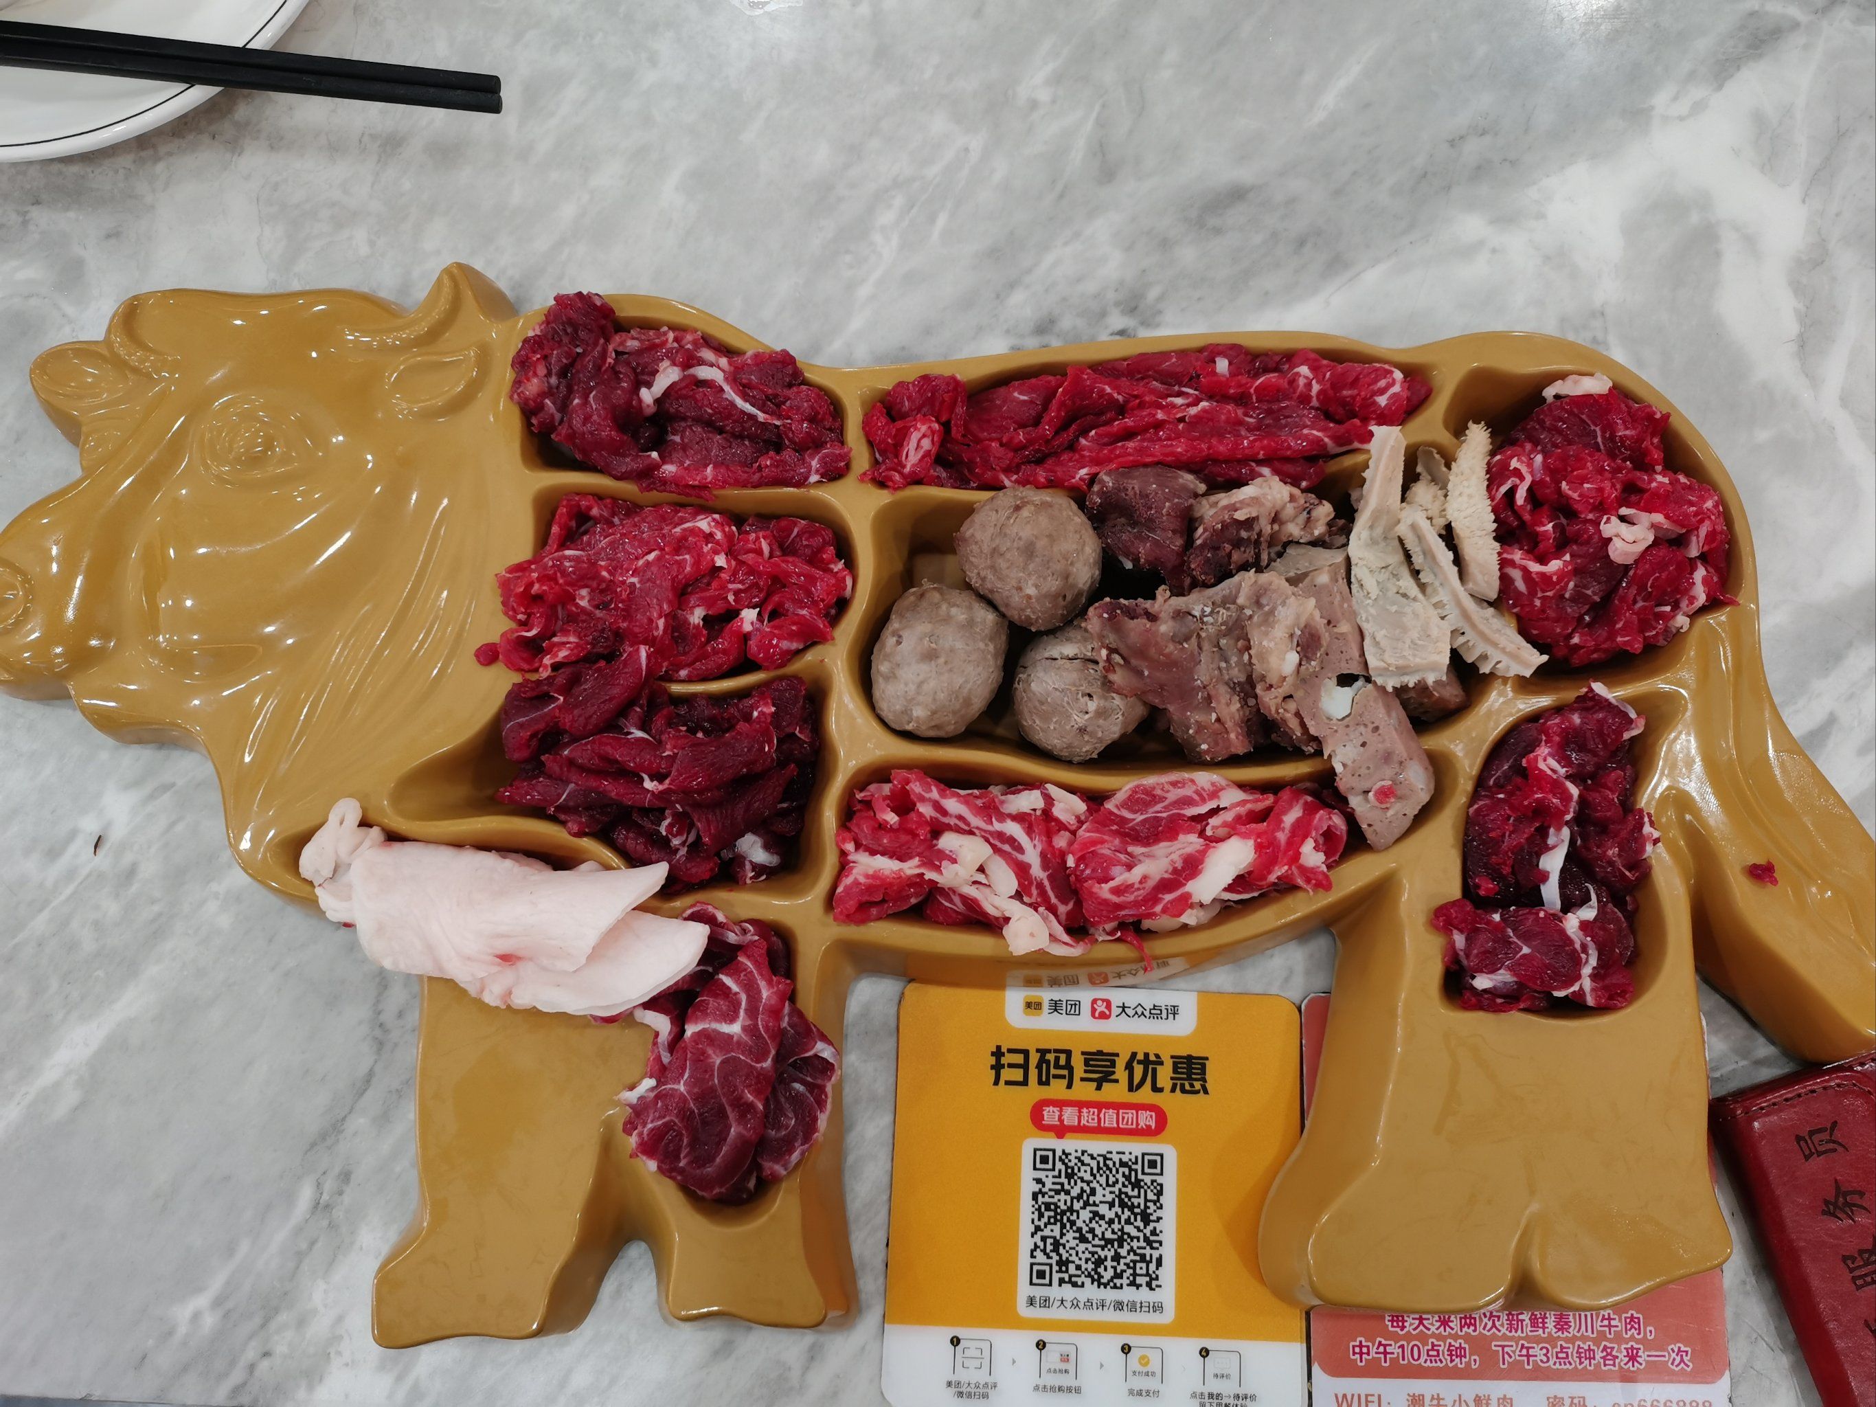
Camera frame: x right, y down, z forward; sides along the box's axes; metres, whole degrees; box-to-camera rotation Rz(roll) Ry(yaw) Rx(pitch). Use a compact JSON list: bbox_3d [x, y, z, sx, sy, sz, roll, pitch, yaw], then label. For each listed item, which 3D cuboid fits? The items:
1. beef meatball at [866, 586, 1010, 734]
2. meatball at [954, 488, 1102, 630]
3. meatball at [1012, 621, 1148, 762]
[{"bbox_3d":[0.000,-0.011,0.381,0.035,0.037,0.040,0,76,2],"label":"beef meatball"},{"bbox_3d":[0.024,-0.038,0.383,0.038,0.037,0.037,0,76,2],"label":"meatball"},{"bbox_3d":[0.037,-0.003,0.379,0.035,0.035,0.036,0,76,2],"label":"meatball"}]

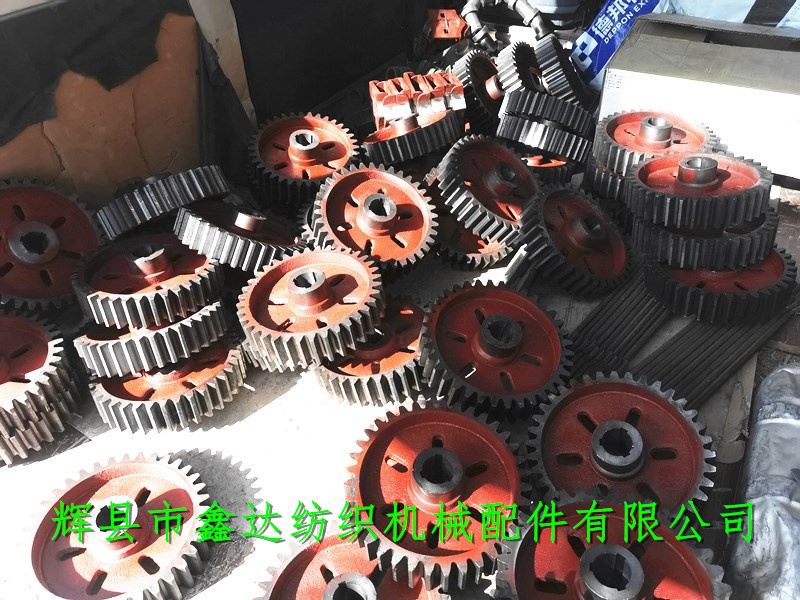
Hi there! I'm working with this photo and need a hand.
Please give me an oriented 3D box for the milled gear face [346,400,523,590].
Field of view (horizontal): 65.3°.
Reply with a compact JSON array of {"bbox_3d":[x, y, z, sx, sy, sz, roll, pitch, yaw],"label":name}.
[{"bbox_3d":[0.045,0.224,0.757,0.224,0.068,0.224,2,47,4],"label":"milled gear face"}]

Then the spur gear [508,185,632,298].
[{"bbox_3d":[0.342,-0.119,1.188,0.228,0.069,0.228,-34,82,-40],"label":"spur gear"}]

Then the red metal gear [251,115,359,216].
[{"bbox_3d":[-0.201,-0.311,1.320,0.228,0.069,0.228,-1,55,-8],"label":"red metal gear"}]

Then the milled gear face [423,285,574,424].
[{"bbox_3d":[0.141,0.066,0.918,0.224,0.068,0.224,5,51,-6],"label":"milled gear face"}]

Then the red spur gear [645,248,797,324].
[{"bbox_3d":[0.546,-0.054,1.073,0.228,0.069,0.228,10,38,26],"label":"red spur gear"}]

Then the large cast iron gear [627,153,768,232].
[{"bbox_3d":[0.515,-0.204,1.086,0.228,0.069,0.228,6,34,24],"label":"large cast iron gear"}]

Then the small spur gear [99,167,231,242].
[{"bbox_3d":[-0.439,-0.189,1.158,0.228,0.069,0.228,-26,11,-15],"label":"small spur gear"}]

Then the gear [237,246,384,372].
[{"bbox_3d":[-0.138,-0.003,0.981,0.228,0.069,0.228,-6,40,5],"label":"gear"}]

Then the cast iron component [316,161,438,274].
[{"bbox_3d":[-0.042,-0.147,1.123,0.224,0.068,0.224,6,63,-12],"label":"cast iron component"}]

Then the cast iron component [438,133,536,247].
[{"bbox_3d":[0.184,-0.217,1.189,0.224,0.068,0.224,44,48,-1],"label":"cast iron component"}]

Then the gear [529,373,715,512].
[{"bbox_3d":[0.281,0.199,0.808,0.228,0.069,0.228,3,55,20],"label":"gear"}]

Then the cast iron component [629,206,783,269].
[{"bbox_3d":[0.519,-0.137,1.074,0.224,0.068,0.224,9,35,25],"label":"cast iron component"}]

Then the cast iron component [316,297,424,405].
[{"bbox_3d":[-0.043,0.067,1.012,0.224,0.068,0.224,-16,37,-3],"label":"cast iron component"}]

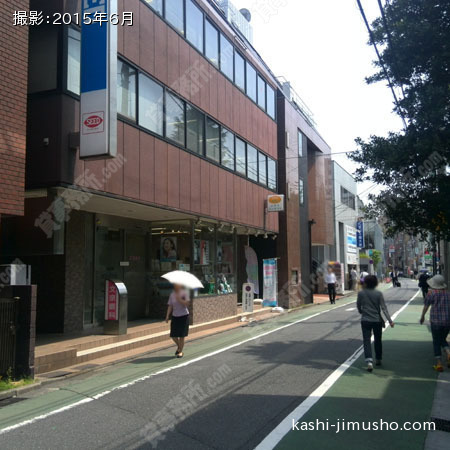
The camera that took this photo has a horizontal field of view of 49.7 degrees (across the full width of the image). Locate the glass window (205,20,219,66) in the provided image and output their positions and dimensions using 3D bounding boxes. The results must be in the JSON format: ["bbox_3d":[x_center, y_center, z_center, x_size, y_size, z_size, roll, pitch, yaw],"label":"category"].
[{"bbox_3d":[-0.407,-5.540,14.867,0.100,1.030,1.004,-3,-6,24],"label":"glass window"}]

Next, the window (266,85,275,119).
[{"bbox_3d":[1.915,-5.185,20.366,0.100,1.332,1.079,-3,-6,23],"label":"window"}]

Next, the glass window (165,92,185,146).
[{"bbox_3d":[-1.295,-2.701,12.537,0.100,1.130,1.035,-3,-6,24],"label":"glass window"}]

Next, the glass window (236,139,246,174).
[{"bbox_3d":[0.575,-2.425,17.179,0.100,1.230,0.956,-3,-5,23],"label":"glass window"}]

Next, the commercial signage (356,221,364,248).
[{"bbox_3d":[11.045,0.789,39.500,0.520,2.150,0.200,-3,-6,23],"label":"commercial signage"}]

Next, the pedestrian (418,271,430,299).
[{"bbox_3d":[11.939,3.556,29.000,0.600,1.660,0.400,-3,-5,23],"label":"pedestrian"}]

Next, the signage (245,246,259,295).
[{"bbox_3d":[1.062,1.810,19.300,0.570,1.970,0.080,-3,-6,23],"label":"signage"}]

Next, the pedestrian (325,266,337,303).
[{"bbox_3d":[5.067,2.907,23.200,0.500,1.740,0.340,-3,-6,24],"label":"pedestrian"}]

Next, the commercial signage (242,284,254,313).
[{"bbox_3d":[0.767,2.355,15.700,0.360,0.920,0.060,-3,-6,24],"label":"commercial signage"}]

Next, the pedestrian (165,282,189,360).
[{"bbox_3d":[-0.954,1.908,9.850,0.480,1.570,0.330,-3,-5,23],"label":"pedestrian"}]

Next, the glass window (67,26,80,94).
[{"bbox_3d":[-2.690,-3.023,9.465,0.100,1.230,1.083,-3,-5,23],"label":"glass window"}]

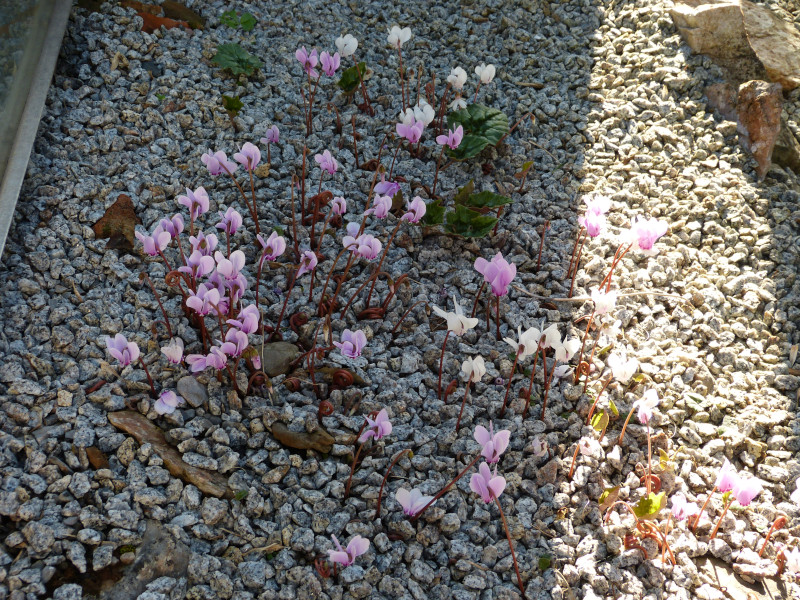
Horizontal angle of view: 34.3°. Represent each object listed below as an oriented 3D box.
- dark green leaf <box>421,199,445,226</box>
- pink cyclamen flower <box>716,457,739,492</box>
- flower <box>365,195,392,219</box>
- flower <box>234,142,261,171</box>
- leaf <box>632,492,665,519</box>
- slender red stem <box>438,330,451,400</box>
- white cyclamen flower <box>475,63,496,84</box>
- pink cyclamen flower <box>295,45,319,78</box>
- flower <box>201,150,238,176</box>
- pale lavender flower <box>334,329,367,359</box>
[{"bbox_3d":[0.030,-0.082,1.210,0.025,0.017,0.024,0,36,0],"label":"dark green leaf"},{"bbox_3d":[0.236,0.127,0.934,0.021,0.027,0.021,-13,40,-16],"label":"pink cyclamen flower"},{"bbox_3d":[-0.020,-0.089,1.230,0.025,0.020,0.023,18,39,24],"label":"flower"},{"bbox_3d":[-0.138,-0.130,1.170,0.023,0.022,0.020,0,36,0],"label":"flower"},{"bbox_3d":[0.186,0.154,0.969,0.024,0.018,0.018,9,38,12],"label":"leaf"},{"bbox_3d":[0.037,0.054,1.061,0.005,0.074,0.005,4,38,-3],"label":"slender red stem"},{"bbox_3d":[0.083,-0.219,1.249,0.020,0.019,0.017,0,38,0],"label":"white cyclamen flower"},{"bbox_3d":[-0.104,-0.265,1.446,0.027,0.035,0.026,-3,37,-4],"label":"pink cyclamen flower"},{"bbox_3d":[-0.179,-0.138,1.290,0.034,0.023,0.027,-18,39,-24],"label":"flower"},{"bbox_3d":[-0.036,0.032,0.943,0.022,0.020,0.018,0,38,0],"label":"pale lavender flower"}]

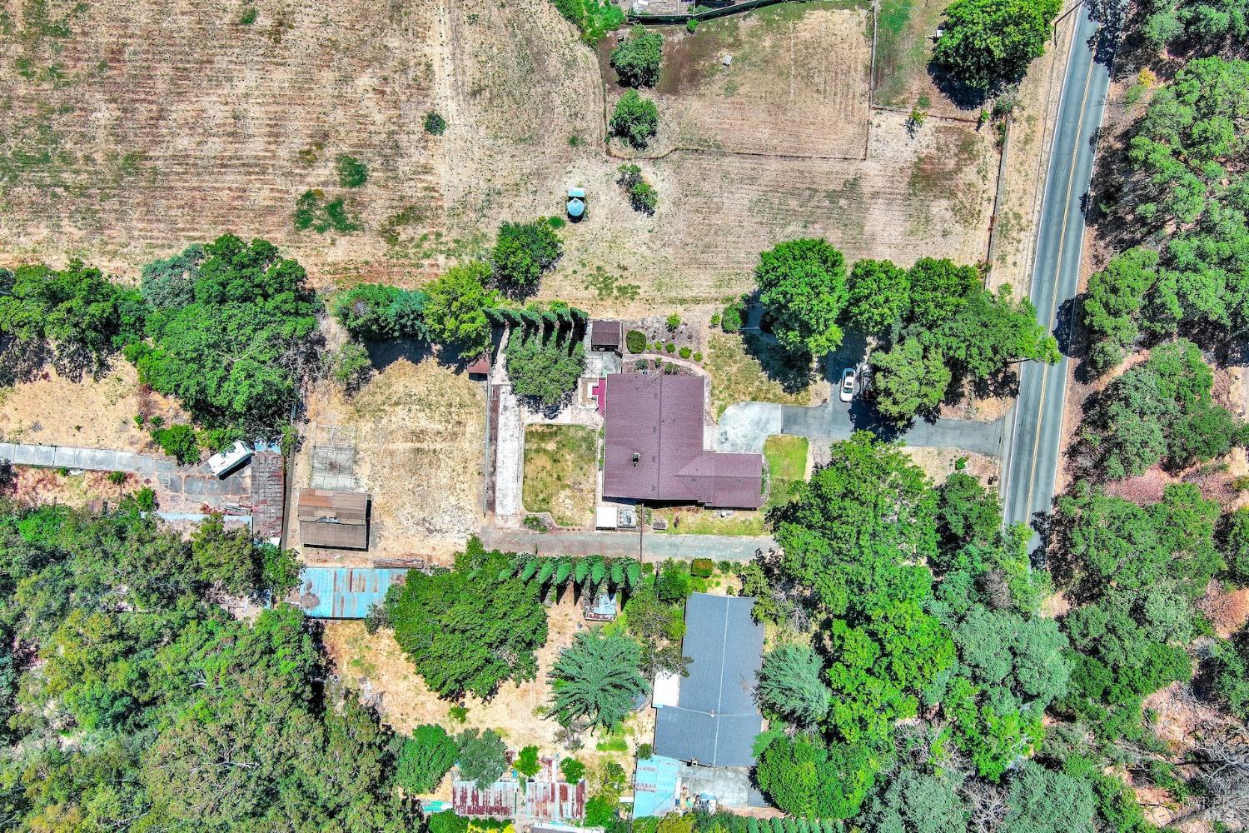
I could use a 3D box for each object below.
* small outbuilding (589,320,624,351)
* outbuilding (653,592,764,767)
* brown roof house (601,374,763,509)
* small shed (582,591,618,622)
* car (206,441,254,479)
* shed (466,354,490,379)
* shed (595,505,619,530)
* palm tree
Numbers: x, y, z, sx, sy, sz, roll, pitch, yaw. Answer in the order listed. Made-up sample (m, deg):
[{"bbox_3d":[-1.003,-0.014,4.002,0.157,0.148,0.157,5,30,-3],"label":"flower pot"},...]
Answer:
[{"bbox_3d":[-2.466,-11.517,140.550,3.730,2.900,3.250,1,90,0],"label":"small outbuilding"},{"bbox_3d":[11.949,36.319,139.650,13.640,4.700,23.220,5,90,0],"label":"outbuilding"},{"bbox_3d":[8.323,3.486,139.600,21.750,4.800,18.040,1,90,0],"label":"brown roof house"},{"bbox_3d":[-3.247,26.385,140.600,4.190,2.800,3.990,4,90,0],"label":"small shed"},{"bbox_3d":[-54.854,5.706,140.700,5.340,2.600,2.330,-34,90,0],"label":"car"},{"bbox_3d":[-20.393,-7.452,140.650,2.980,2.700,3.050,1,90,0],"label":"shed"},{"bbox_3d":[-2.373,14.034,140.850,2.780,2.300,2.780,1,90,0],"label":"shed"},{"bbox_3d":[-3.628,35.484,137.000,13.190,10.000,13.190,0,90,0],"label":"palm tree"}]

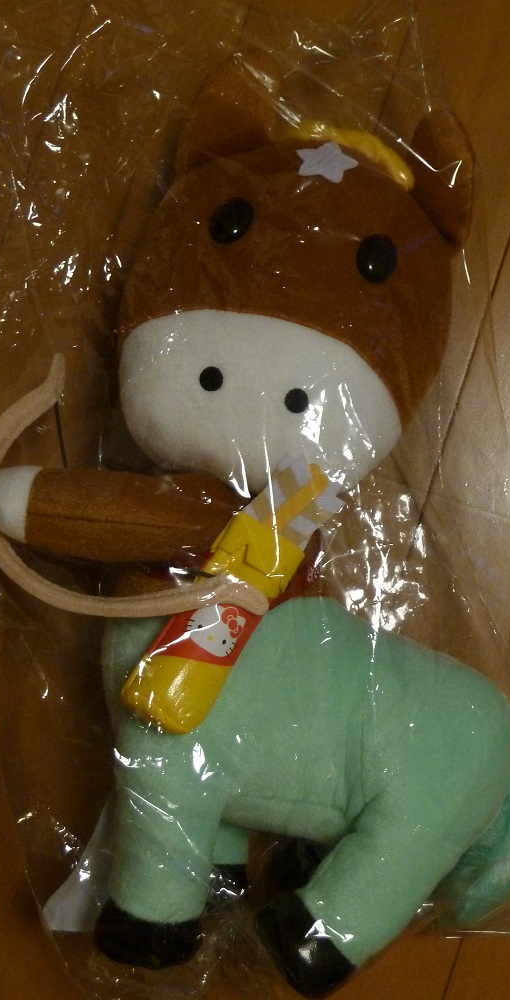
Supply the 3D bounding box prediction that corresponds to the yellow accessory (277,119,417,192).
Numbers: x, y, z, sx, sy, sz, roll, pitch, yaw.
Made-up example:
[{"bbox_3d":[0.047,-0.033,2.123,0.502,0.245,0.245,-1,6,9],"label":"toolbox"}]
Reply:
[{"bbox_3d":[0.039,-0.149,0.597,0.060,0.017,0.020,19,96,1],"label":"yellow accessory"}]

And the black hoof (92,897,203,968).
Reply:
[{"bbox_3d":[-0.045,0.182,0.588,0.045,0.043,0.026,6,92,0],"label":"black hoof"}]

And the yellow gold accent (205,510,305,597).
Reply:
[{"bbox_3d":[-0.001,0.023,0.550,0.033,0.017,0.031,31,92,-4],"label":"yellow gold accent"}]

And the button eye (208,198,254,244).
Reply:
[{"bbox_3d":[-0.009,-0.113,0.560,0.017,0.009,0.020,25,78,13],"label":"button eye"}]

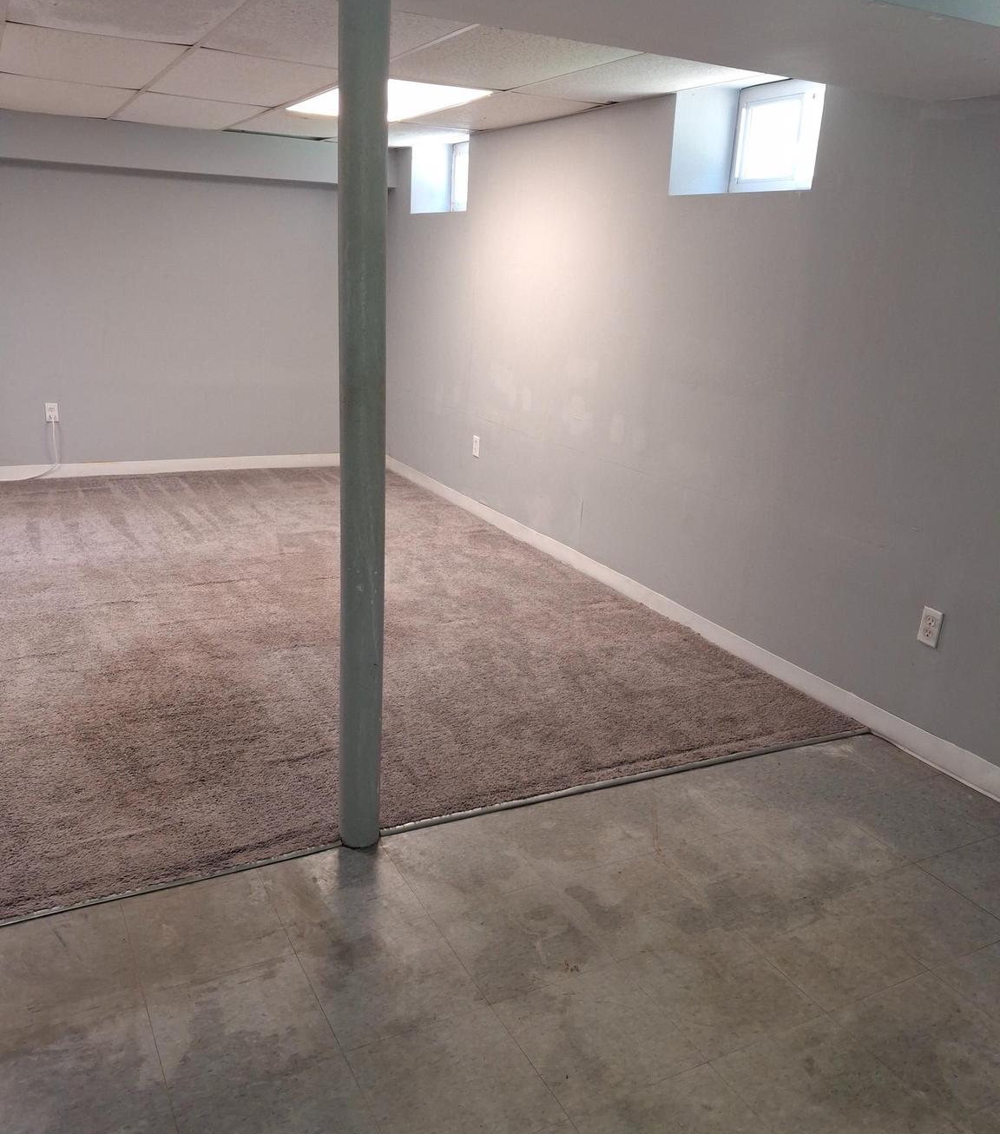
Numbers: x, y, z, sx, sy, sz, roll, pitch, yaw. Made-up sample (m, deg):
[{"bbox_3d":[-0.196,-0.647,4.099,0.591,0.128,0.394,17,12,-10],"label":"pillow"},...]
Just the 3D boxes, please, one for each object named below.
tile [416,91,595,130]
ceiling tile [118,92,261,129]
[{"bbox_3d":[-0.045,-2.144,4.543,0.474,0.020,1.209,-6,20,-27],"label":"tile"},{"bbox_3d":[-1.631,-2.383,5.045,0.600,0.020,1.209,-6,20,-27],"label":"ceiling tile"}]

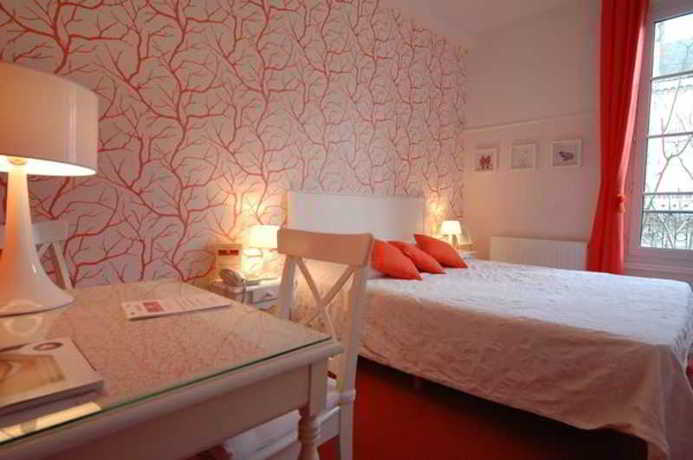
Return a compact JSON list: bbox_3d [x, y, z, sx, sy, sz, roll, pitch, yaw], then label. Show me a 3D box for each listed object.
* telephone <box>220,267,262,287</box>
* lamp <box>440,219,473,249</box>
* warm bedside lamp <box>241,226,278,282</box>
[{"bbox_3d":[-0.589,0.270,1.942,0.200,0.080,0.160,2,3,35],"label":"telephone"},{"bbox_3d":[1.086,0.072,3.576,0.220,0.330,0.220,-3,4,-44],"label":"lamp"},{"bbox_3d":[-0.497,0.138,2.107,0.220,0.330,0.220,0,3,0],"label":"warm bedside lamp"}]

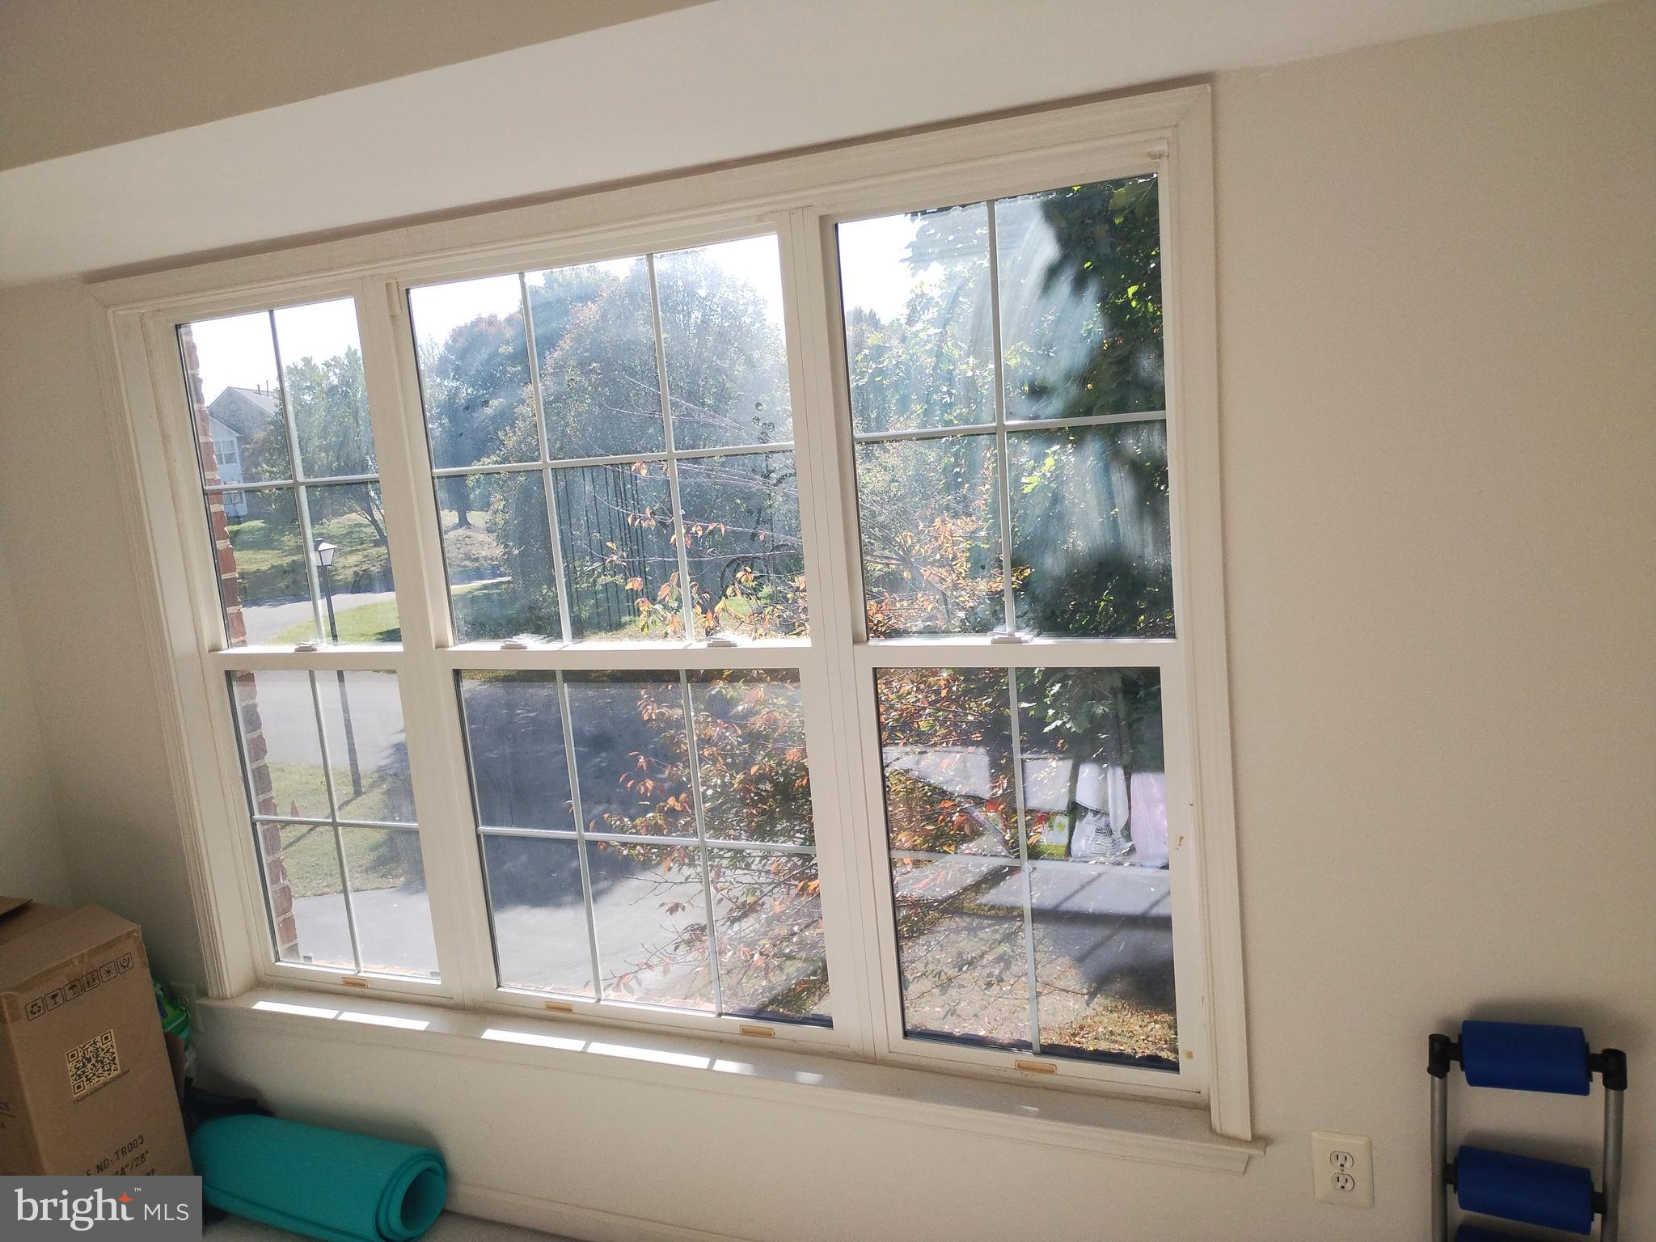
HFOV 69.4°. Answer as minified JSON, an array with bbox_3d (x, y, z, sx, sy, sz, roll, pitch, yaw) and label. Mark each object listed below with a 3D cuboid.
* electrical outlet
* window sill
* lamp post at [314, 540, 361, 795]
[{"bbox_3d":[0.830,0.885,1.925,0.085,0.127,0.010,-1,9,22],"label":"electrical outlet"},{"bbox_3d":[-0.374,0.905,2.437,2.390,0.074,0.105,-1,9,22],"label":"window sill"},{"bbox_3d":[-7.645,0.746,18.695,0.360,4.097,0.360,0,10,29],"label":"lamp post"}]

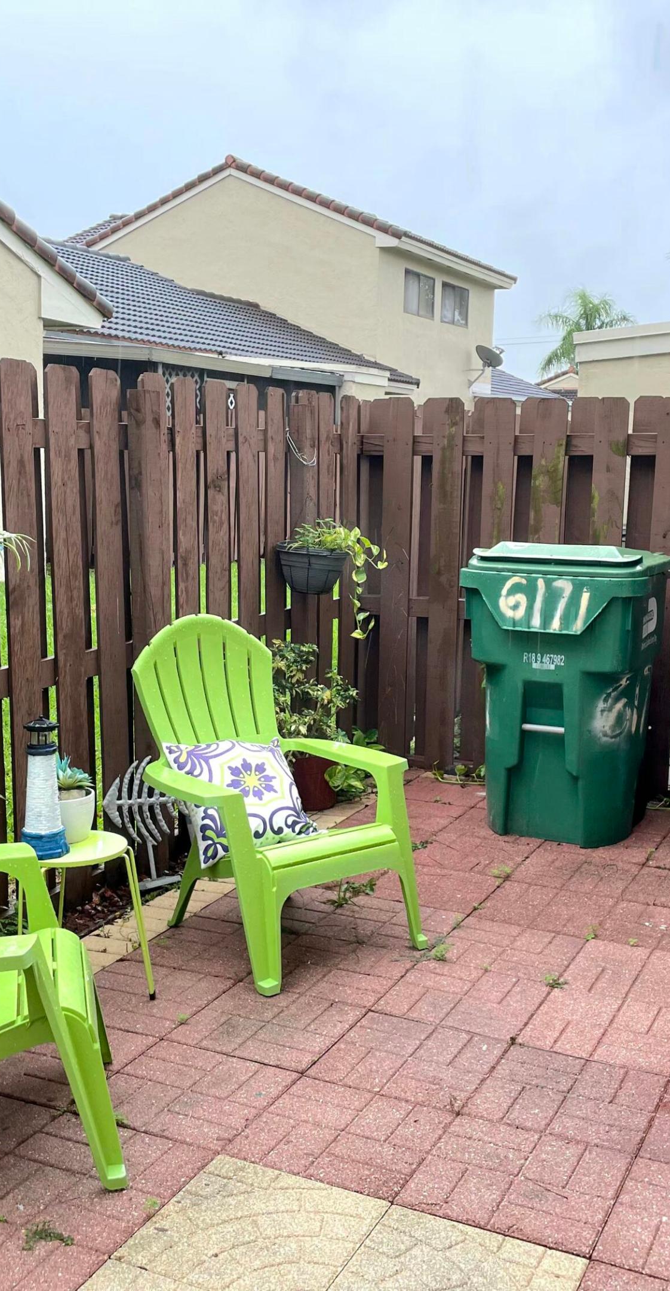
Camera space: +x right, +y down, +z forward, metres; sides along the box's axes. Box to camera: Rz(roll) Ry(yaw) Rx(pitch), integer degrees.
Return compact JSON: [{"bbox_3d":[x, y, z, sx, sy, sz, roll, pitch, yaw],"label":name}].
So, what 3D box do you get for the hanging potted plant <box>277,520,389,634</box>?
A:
[{"bbox_3d":[-0.014,-0.281,5.252,0.384,0.460,0.364,5,10,25],"label":"hanging potted plant"}]

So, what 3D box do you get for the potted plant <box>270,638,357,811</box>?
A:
[{"bbox_3d":[-0.089,0.329,5.533,0.410,0.728,0.410,1,9,0],"label":"potted plant"}]

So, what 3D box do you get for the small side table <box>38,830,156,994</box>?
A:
[{"bbox_3d":[-0.703,0.762,3.524,0.370,0.450,0.370,1,9,0],"label":"small side table"}]

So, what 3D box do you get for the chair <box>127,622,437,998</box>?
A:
[{"bbox_3d":[-0.210,0.428,4.031,0.752,0.978,0.864,-6,11,-37],"label":"chair"}]

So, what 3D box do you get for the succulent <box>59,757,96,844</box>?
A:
[{"bbox_3d":[-0.734,0.412,3.535,0.155,0.237,0.155,5,9,25],"label":"succulent"}]

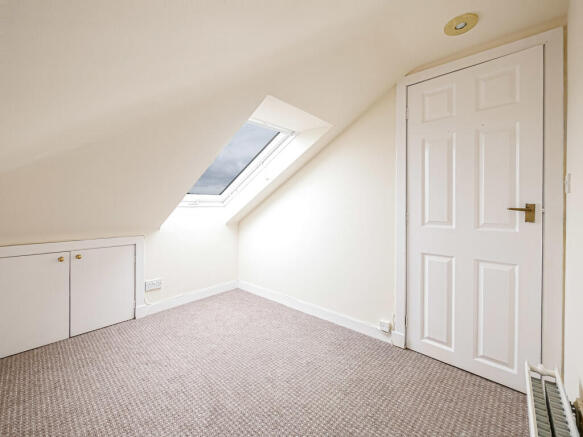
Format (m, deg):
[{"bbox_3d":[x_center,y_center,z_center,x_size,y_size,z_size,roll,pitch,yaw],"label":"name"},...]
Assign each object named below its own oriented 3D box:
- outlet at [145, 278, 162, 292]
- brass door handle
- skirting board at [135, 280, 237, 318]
[{"bbox_3d":[-1.417,0.682,2.414,0.025,0.093,0.146,1,3,41],"label":"outlet"},{"bbox_3d":[1.309,-0.028,1.343,0.118,0.105,0.055,1,3,41],"label":"brass door handle"},{"bbox_3d":[-1.127,0.918,2.762,0.020,0.105,1.200,1,3,41],"label":"skirting board"}]

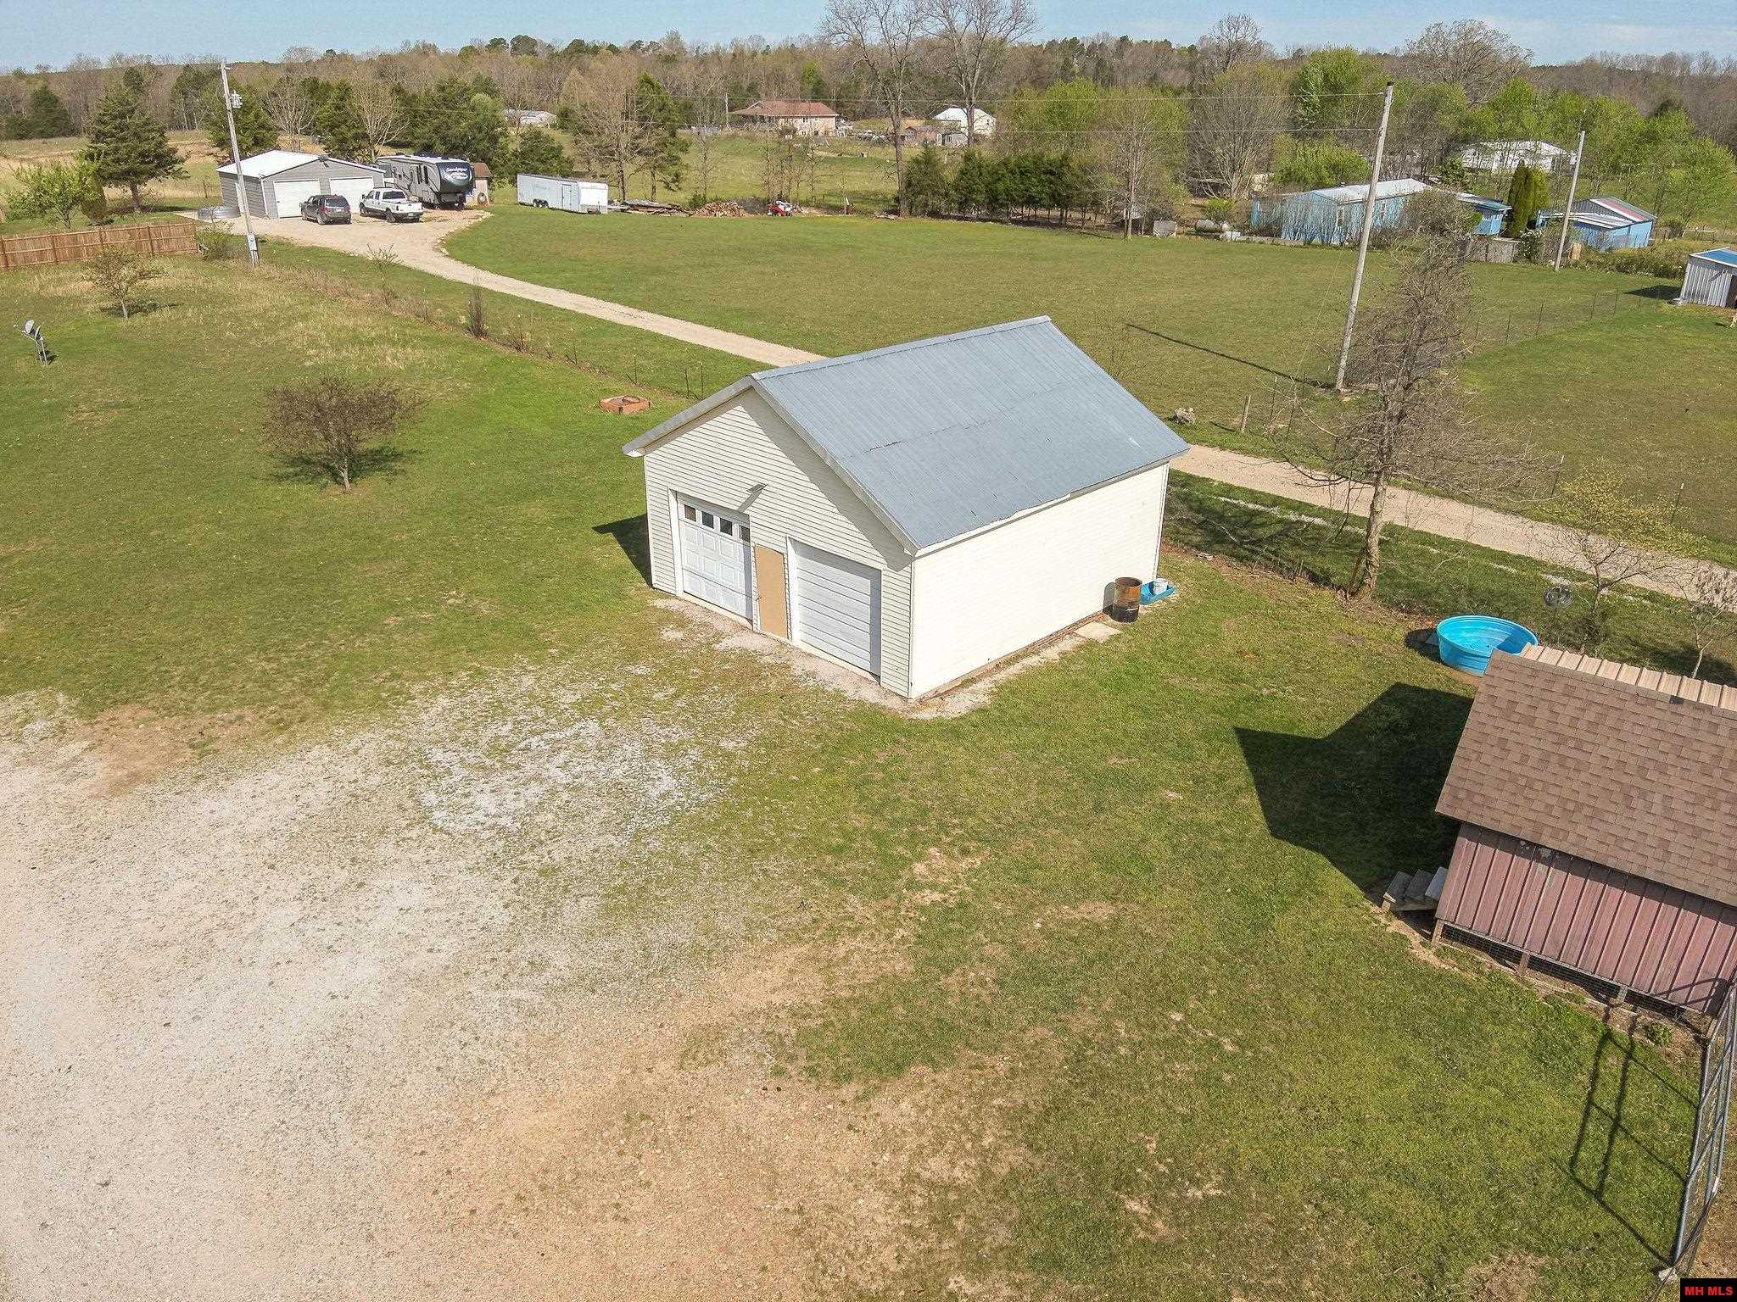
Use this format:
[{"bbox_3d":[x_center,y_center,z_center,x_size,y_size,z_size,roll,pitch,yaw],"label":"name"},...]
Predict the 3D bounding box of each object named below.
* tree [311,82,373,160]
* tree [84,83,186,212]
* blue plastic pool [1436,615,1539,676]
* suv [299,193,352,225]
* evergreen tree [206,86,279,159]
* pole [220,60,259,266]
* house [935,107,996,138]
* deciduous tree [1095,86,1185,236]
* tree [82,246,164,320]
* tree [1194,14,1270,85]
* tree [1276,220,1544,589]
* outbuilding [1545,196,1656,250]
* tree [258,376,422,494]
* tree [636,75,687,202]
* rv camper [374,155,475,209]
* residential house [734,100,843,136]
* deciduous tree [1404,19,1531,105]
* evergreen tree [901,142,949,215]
[{"bbox_3d":[-64.184,-64.414,146.625,6.200,8.700,6.200,-9,27,-20],"label":"tree"},{"bbox_3d":[-52.940,-36.428,87.195,7.521,8.481,7.521,1,25,0],"label":"tree"},{"bbox_3d":[12.014,-0.027,23.543,1.780,0.580,1.780,1,25,0],"label":"blue plastic pool"},{"bbox_3d":[-37.859,-30.874,84.000,1.850,1.740,4.600,-22,33,-39],"label":"suv"},{"bbox_3d":[-63.941,-53.423,123.290,7.606,8.033,7.225,1,25,0],"label":"evergreen tree"},{"bbox_3d":[-33.922,-26.425,65.236,0.900,10.300,0.600,1,25,0],"label":"pole"},{"bbox_3d":[20.692,-112.101,255.068,8.800,5.580,9.600,-20,32,-37],"label":"house"},{"bbox_3d":[19.352,-34.938,86.347,6.681,10.111,6.681,1,25,0],"label":"deciduous tree"},{"bbox_3d":[-32.989,-16.304,53.357,3.590,3.021,3.590,1,25,0],"label":"tree"},{"bbox_3d":[51.373,-79.807,170.988,11.239,18.846,11.239,1,25,0],"label":"tree"},{"bbox_3d":[10.864,-4.645,24.446,5.400,7.500,5.000,1,25,0],"label":"tree"},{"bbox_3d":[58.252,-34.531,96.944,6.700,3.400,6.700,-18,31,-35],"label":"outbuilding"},{"bbox_3d":[-13.174,-5.401,30.333,3.800,2.800,3.600,1,25,0],"label":"tree"},{"bbox_3d":[-18.657,-45.920,107.868,4.600,10.350,4.600,-3,25,-9],"label":"tree"},{"bbox_3d":[-36.191,-38.398,98.178,10.400,3.550,2.650,22,32,36],"label":"rv camper"},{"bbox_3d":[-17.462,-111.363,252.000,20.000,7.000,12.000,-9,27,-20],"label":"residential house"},{"bbox_3d":[83.276,-78.142,168.196,18.218,17.867,18.218,1,25,0],"label":"deciduous tree"},{"bbox_3d":[4.567,-37.942,96.851,4.086,5.397,4.086,1,25,0],"label":"evergreen tree"}]

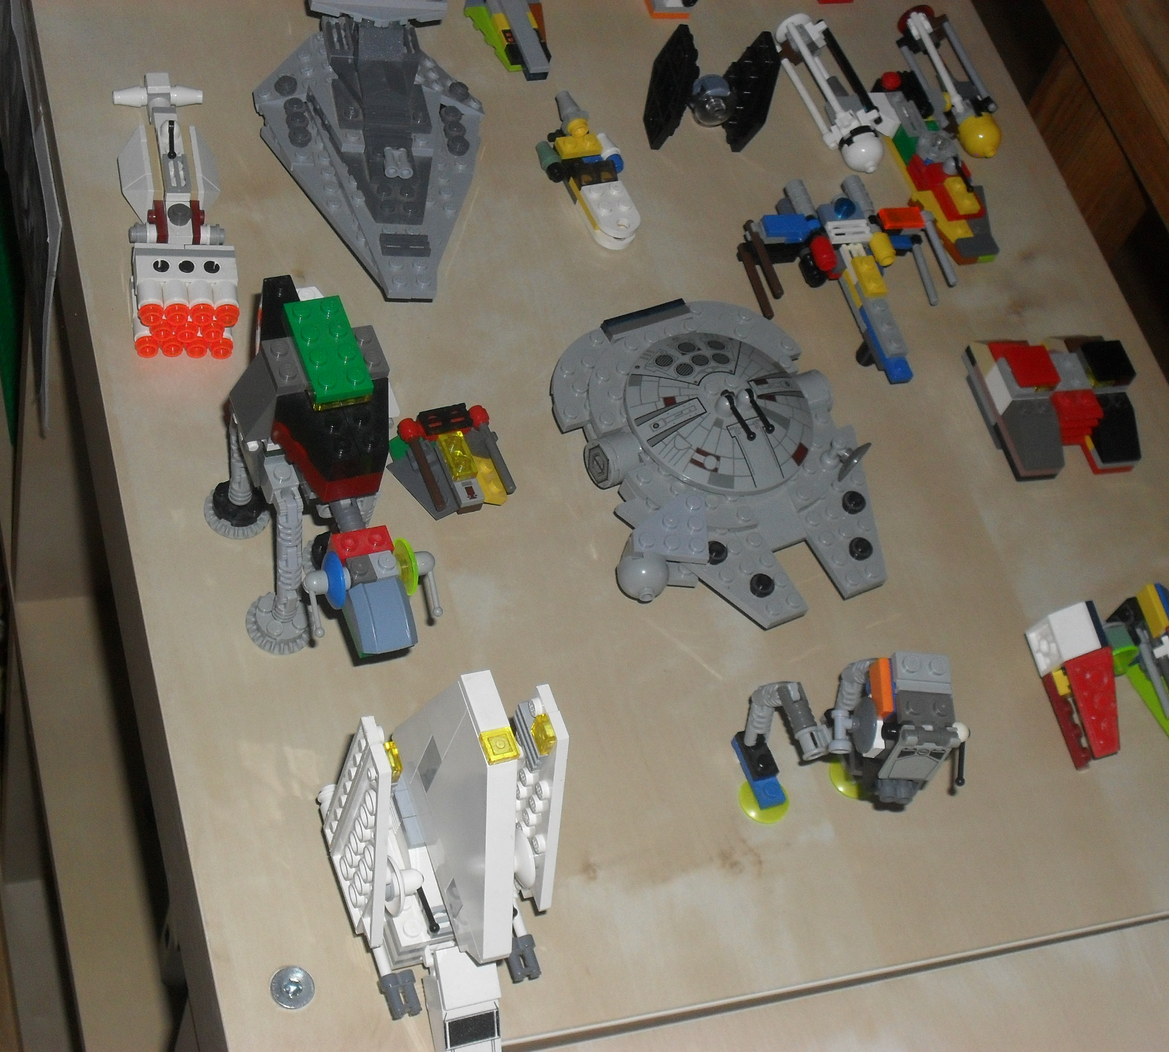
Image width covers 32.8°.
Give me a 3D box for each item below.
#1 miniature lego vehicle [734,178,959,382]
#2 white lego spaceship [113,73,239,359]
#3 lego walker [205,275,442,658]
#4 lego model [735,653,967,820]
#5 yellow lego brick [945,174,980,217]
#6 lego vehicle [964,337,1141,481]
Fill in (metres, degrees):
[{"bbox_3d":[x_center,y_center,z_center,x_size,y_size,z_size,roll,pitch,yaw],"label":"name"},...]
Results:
[{"bbox_3d":[0.097,-0.087,0.702,0.073,0.031,0.082,-9,60,-20],"label":"miniature lego vehicle"},{"bbox_3d":[-0.136,-0.108,0.660,0.034,0.027,0.116,-3,58,-16],"label":"white lego spaceship"},{"bbox_3d":[-0.073,-0.010,0.563,0.049,0.108,0.094,-12,61,-21],"label":"lego walker"},{"bbox_3d":[0.081,0.063,0.587,0.063,0.053,0.040,-2,58,-15],"label":"lego model"},{"bbox_3d":[0.140,-0.123,0.739,0.008,0.005,0.016,-14,62,-22],"label":"yellow lego brick"},{"bbox_3d":[0.168,-0.045,0.700,0.057,0.019,0.057,-8,60,-19],"label":"lego vehicle"}]

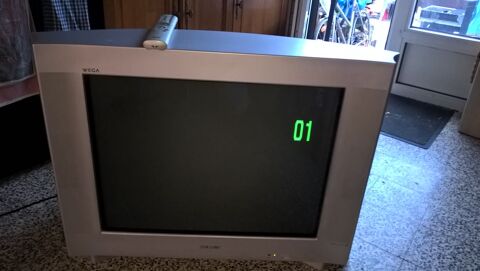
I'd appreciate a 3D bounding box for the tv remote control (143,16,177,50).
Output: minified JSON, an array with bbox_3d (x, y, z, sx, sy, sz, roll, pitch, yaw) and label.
[{"bbox_3d":[-0.174,-0.236,0.863,0.047,0.020,0.222,2,29,-4],"label":"tv remote control"}]

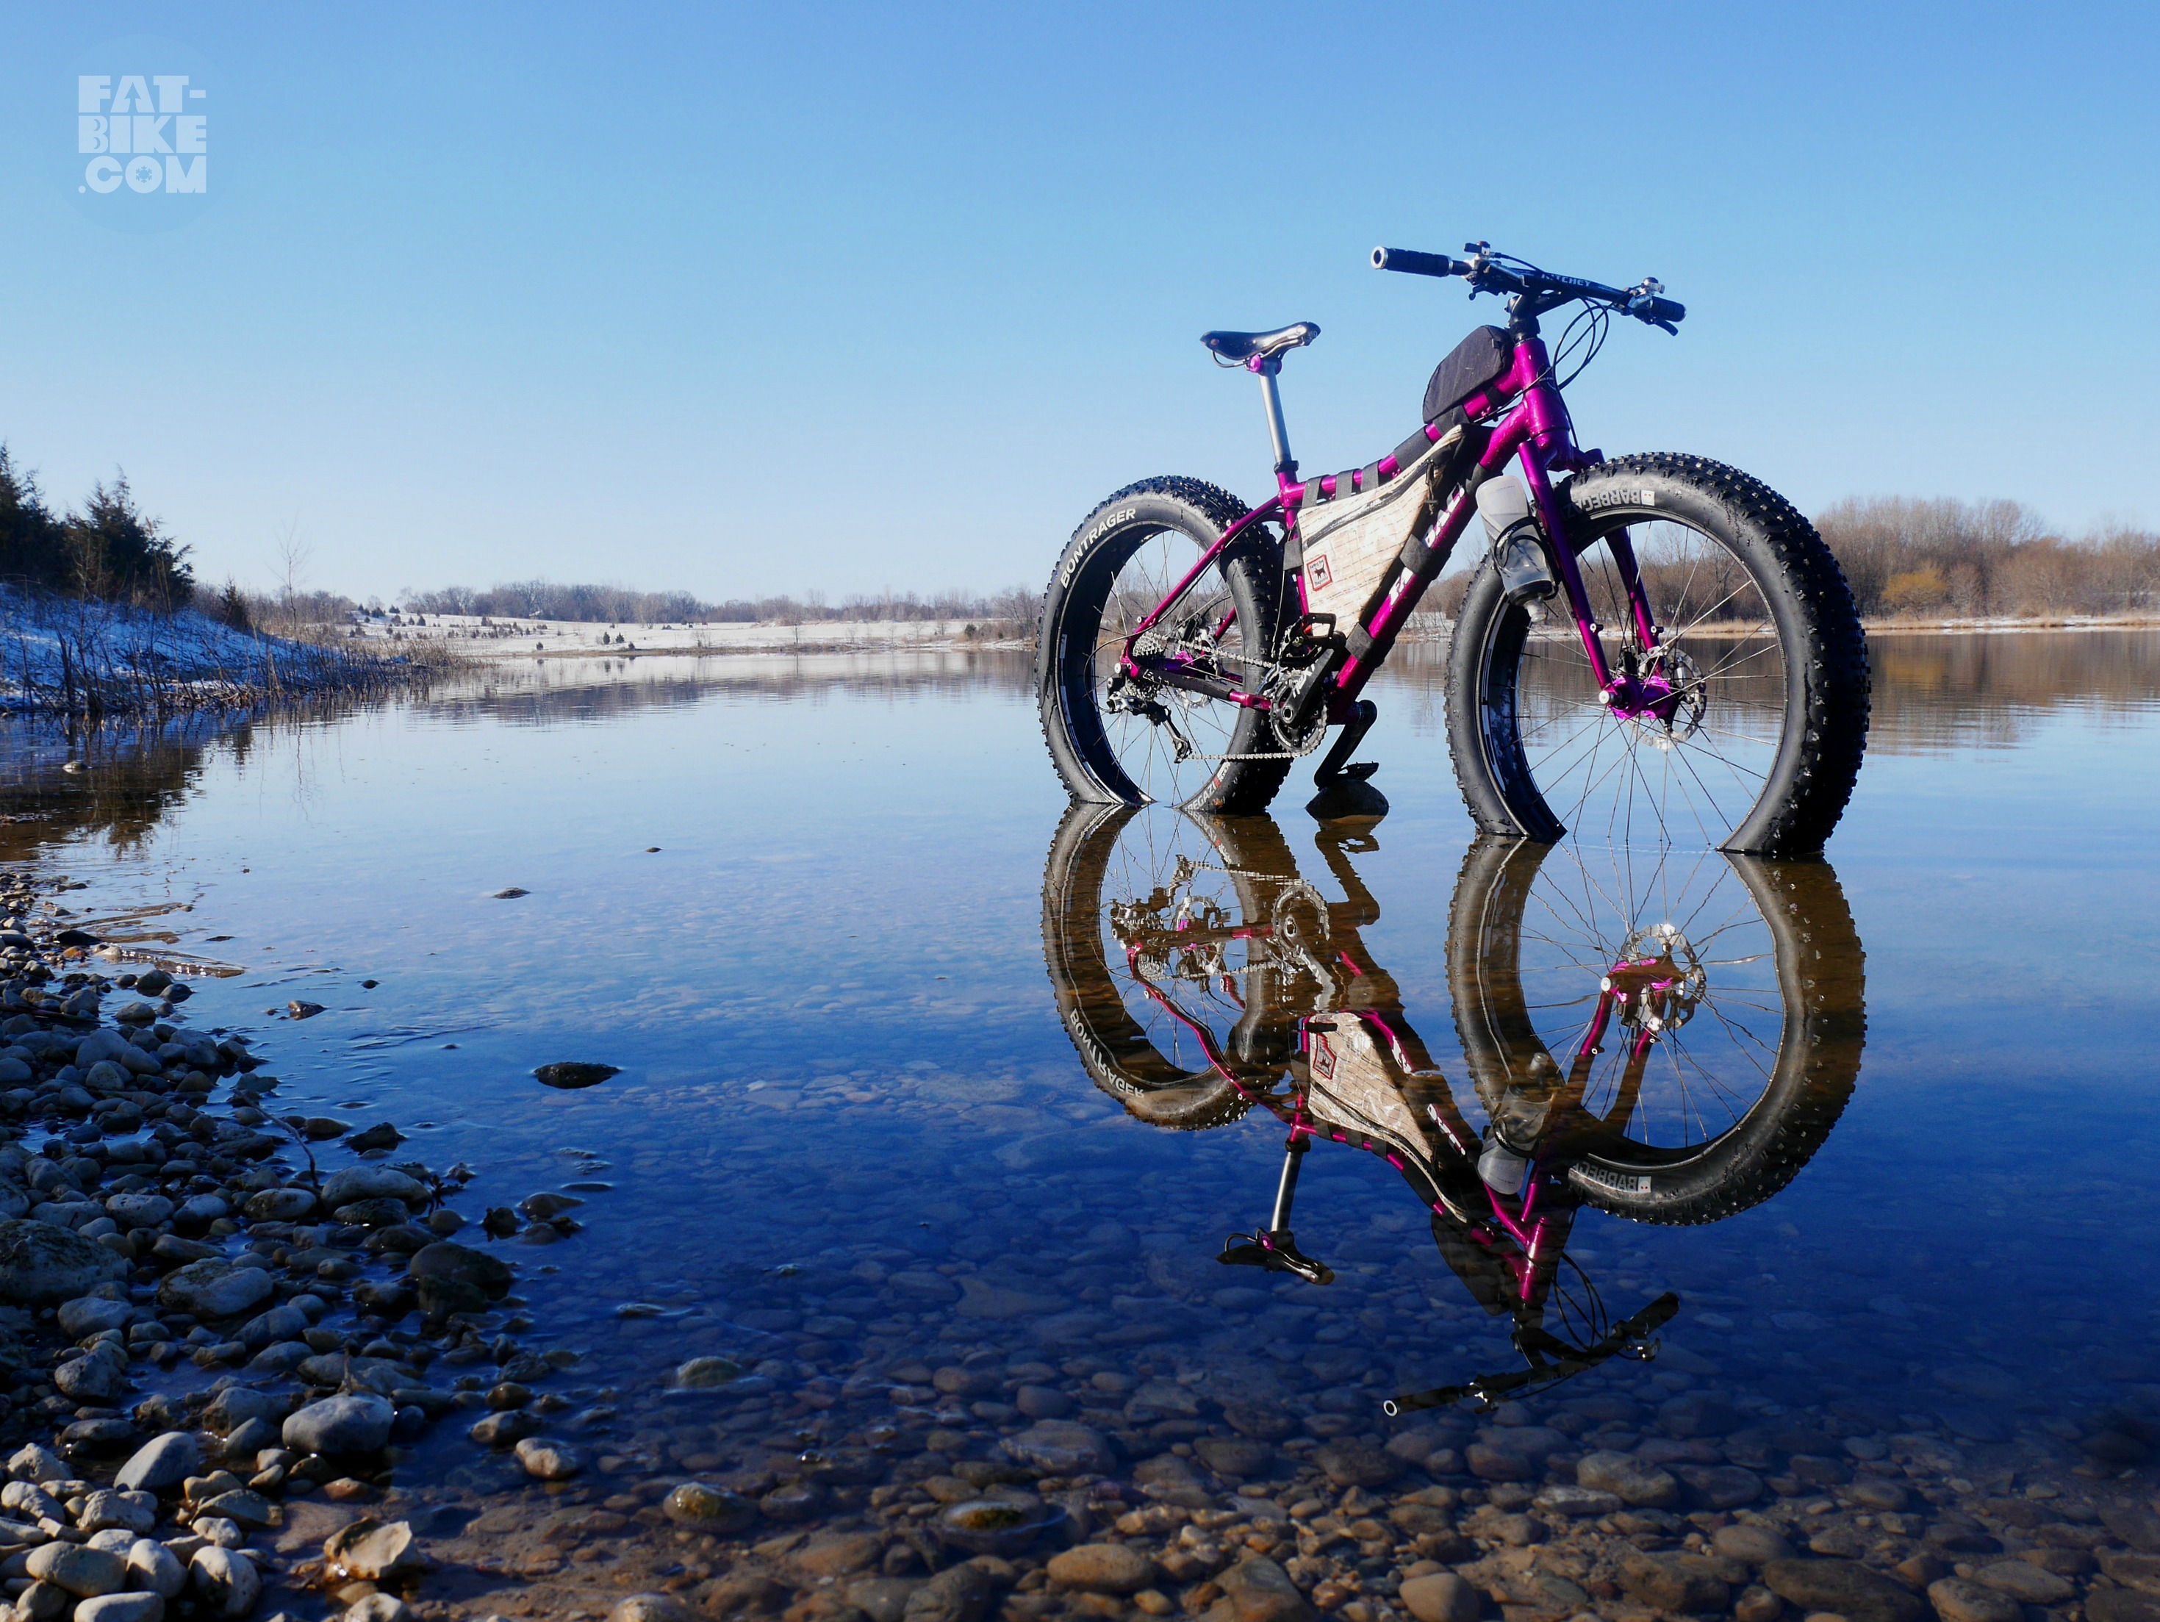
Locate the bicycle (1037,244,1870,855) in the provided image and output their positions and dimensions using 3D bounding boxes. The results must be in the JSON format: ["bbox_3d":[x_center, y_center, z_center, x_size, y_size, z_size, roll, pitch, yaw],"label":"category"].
[{"bbox_3d":[0.523,-0.388,3.515,0.758,1.069,1.867,-3,7,-39],"label":"bicycle"}]

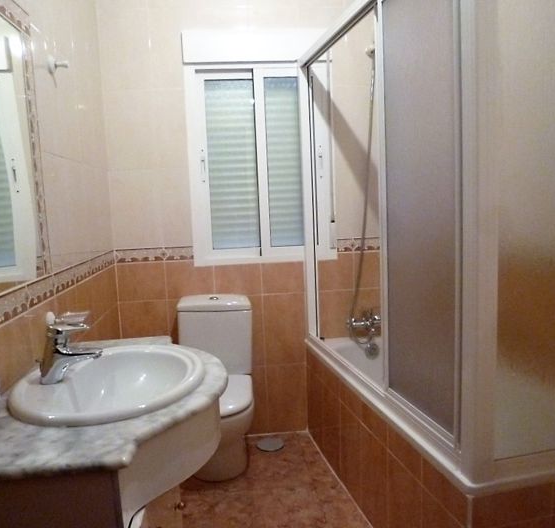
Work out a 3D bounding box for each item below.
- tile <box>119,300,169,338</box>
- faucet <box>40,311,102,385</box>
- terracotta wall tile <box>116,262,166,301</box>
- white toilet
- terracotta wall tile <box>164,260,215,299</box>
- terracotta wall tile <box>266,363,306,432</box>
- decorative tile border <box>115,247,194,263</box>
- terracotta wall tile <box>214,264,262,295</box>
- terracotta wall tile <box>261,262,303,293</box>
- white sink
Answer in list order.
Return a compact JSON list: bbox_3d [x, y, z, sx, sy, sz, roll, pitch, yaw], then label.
[{"bbox_3d":[-0.677,0.375,2.510,0.250,0.363,0.012,-3,6,-10],"label":"tile"},{"bbox_3d":[-0.476,0.197,1.117,0.145,0.150,0.050,-3,6,-8],"label":"faucet"},{"bbox_3d":[-0.688,0.092,2.479,0.250,0.205,0.012,-3,6,-10],"label":"terracotta wall tile"},{"bbox_3d":[-0.271,0.595,2.261,0.365,0.790,0.650,-3,6,-10],"label":"white toilet"},{"bbox_3d":[-0.443,0.079,2.521,0.250,0.205,0.012,-3,6,-10],"label":"terracotta wall tile"},{"bbox_3d":[0.057,0.736,2.675,0.220,0.385,0.012,-3,6,-10],"label":"terracotta wall tile"},{"bbox_3d":[-0.619,-0.045,2.477,0.400,0.064,0.012,-3,6,-10],"label":"decorative tile border"},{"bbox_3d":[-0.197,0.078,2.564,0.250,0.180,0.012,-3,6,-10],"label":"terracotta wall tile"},{"bbox_3d":[0.039,0.065,2.604,0.240,0.180,0.012,-3,6,-10],"label":"terracotta wall tile"},{"bbox_3d":[-0.397,0.346,1.198,0.450,0.180,0.570,-3,6,-8],"label":"white sink"}]

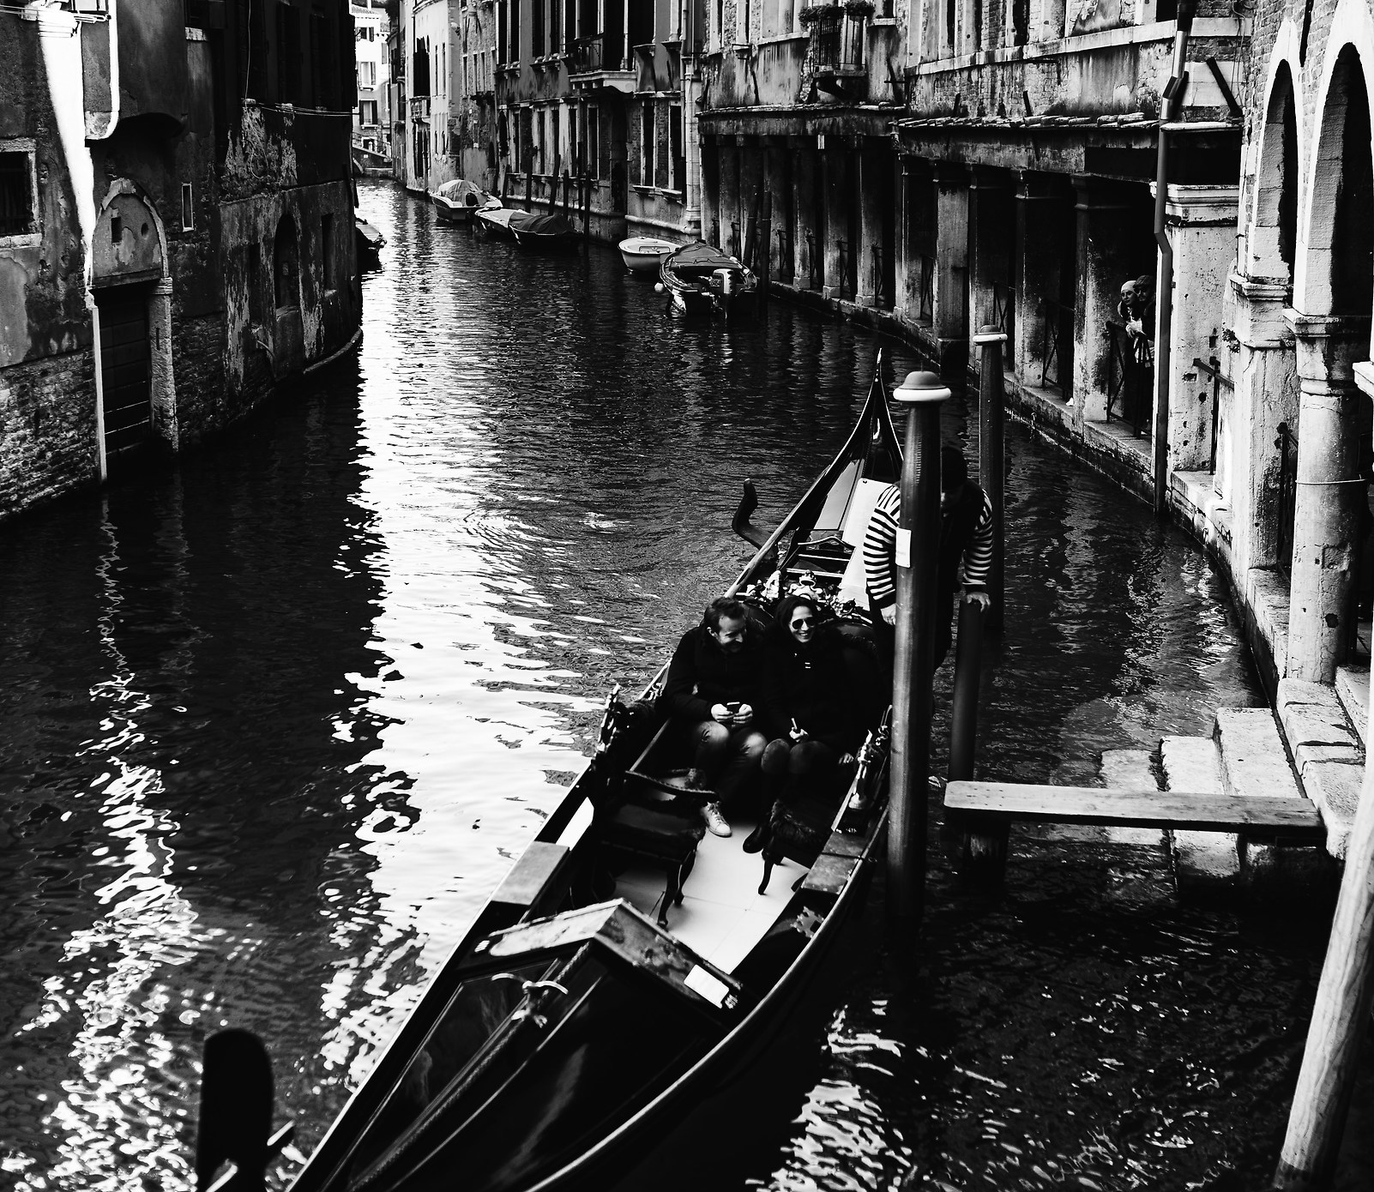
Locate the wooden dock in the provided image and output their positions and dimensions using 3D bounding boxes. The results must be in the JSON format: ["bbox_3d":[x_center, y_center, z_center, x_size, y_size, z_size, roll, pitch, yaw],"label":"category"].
[{"bbox_3d":[2.074,1.009,9.400,1.710,0.070,0.390,2,13,9],"label":"wooden dock"}]

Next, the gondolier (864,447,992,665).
[{"bbox_3d":[1.200,0.015,10.228,0.660,1.520,0.500,1,13,6],"label":"gondolier"}]

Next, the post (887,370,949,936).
[{"bbox_3d":[1.008,0.282,8.791,0.240,2.520,0.240,0,13,0],"label":"post"}]

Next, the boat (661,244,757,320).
[{"bbox_3d":[0.400,-6.273,39.106,1.850,1.080,6.000,-1,13,-3],"label":"boat"}]

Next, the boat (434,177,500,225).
[{"bbox_3d":[-8.250,-14.565,73.625,2.000,1.350,6.000,-4,14,-16],"label":"boat"}]

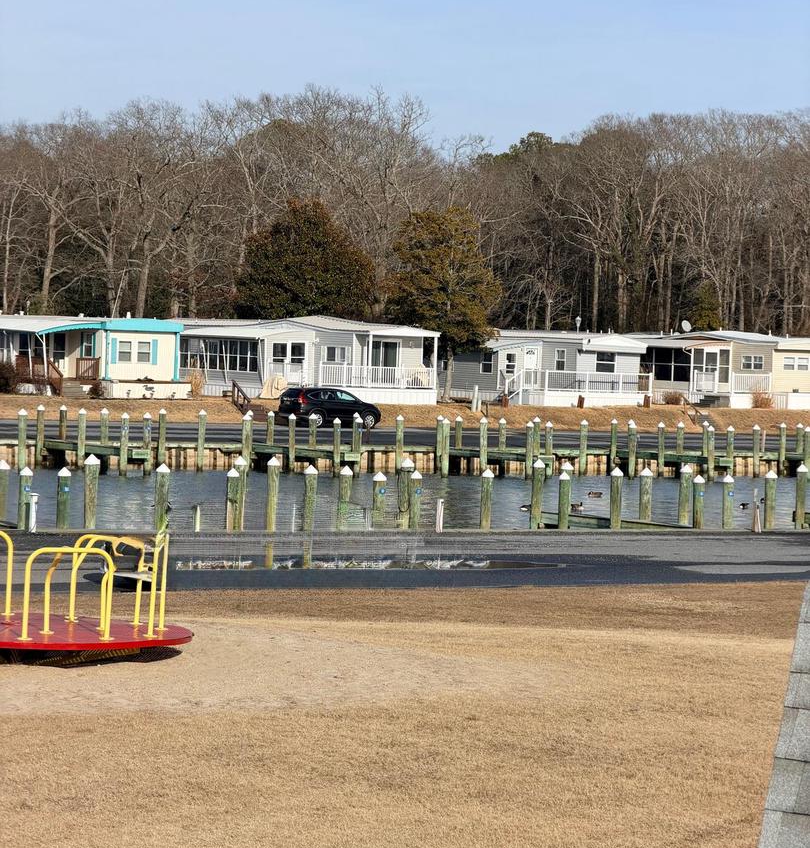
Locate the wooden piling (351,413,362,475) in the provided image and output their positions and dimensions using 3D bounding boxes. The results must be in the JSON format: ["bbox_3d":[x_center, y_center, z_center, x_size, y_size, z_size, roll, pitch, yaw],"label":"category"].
[{"bbox_3d":[-1.604,0.704,105.179,0.260,1.950,0.260,1,2,-33],"label":"wooden piling"}]

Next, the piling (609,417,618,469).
[{"bbox_3d":[7.727,0.800,115.430,0.260,1.950,0.260,2,1,0],"label":"piling"}]

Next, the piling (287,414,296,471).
[{"bbox_3d":[-3.790,0.636,104.570,0.260,1.950,0.260,2,1,0],"label":"piling"}]

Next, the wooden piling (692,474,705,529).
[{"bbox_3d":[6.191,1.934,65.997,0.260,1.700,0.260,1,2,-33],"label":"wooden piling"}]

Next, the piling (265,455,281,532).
[{"bbox_3d":[-2.777,1.563,65.521,0.265,1.750,0.265,2,1,0],"label":"piling"}]

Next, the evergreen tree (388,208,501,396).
[{"bbox_3d":[1.937,-5.860,153.000,5.400,9.500,5.400,2,1,0],"label":"evergreen tree"}]

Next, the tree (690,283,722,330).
[{"bbox_3d":[18.014,-5.384,187.079,2.400,6.200,2.400,1,2,-33],"label":"tree"}]

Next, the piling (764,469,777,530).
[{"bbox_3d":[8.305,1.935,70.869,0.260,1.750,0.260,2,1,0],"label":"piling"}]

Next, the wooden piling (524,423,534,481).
[{"bbox_3d":[4.249,0.899,106.397,0.260,1.950,0.260,2,1,0],"label":"wooden piling"}]

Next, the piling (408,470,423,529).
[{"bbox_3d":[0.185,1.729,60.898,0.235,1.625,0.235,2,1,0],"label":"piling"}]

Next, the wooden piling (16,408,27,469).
[{"bbox_3d":[-12.087,0.550,98.524,0.290,2.050,0.290,2,1,0],"label":"wooden piling"}]

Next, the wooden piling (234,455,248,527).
[{"bbox_3d":[-3.662,1.553,69.322,0.270,1.650,0.270,2,2,0],"label":"wooden piling"}]

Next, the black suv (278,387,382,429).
[{"bbox_3d":[-3.094,-0.663,131.892,4.540,1.660,1.830,1,2,-34],"label":"black suv"}]

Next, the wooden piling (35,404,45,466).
[{"bbox_3d":[-11.779,0.384,100.616,0.249,1.976,0.249,2,1,0],"label":"wooden piling"}]

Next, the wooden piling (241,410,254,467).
[{"bbox_3d":[-5.205,0.644,103.047,0.260,1.950,0.260,1,2,-33],"label":"wooden piling"}]

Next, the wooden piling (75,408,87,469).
[{"bbox_3d":[-11.011,0.487,106.027,0.280,2.030,0.280,2,2,0],"label":"wooden piling"}]

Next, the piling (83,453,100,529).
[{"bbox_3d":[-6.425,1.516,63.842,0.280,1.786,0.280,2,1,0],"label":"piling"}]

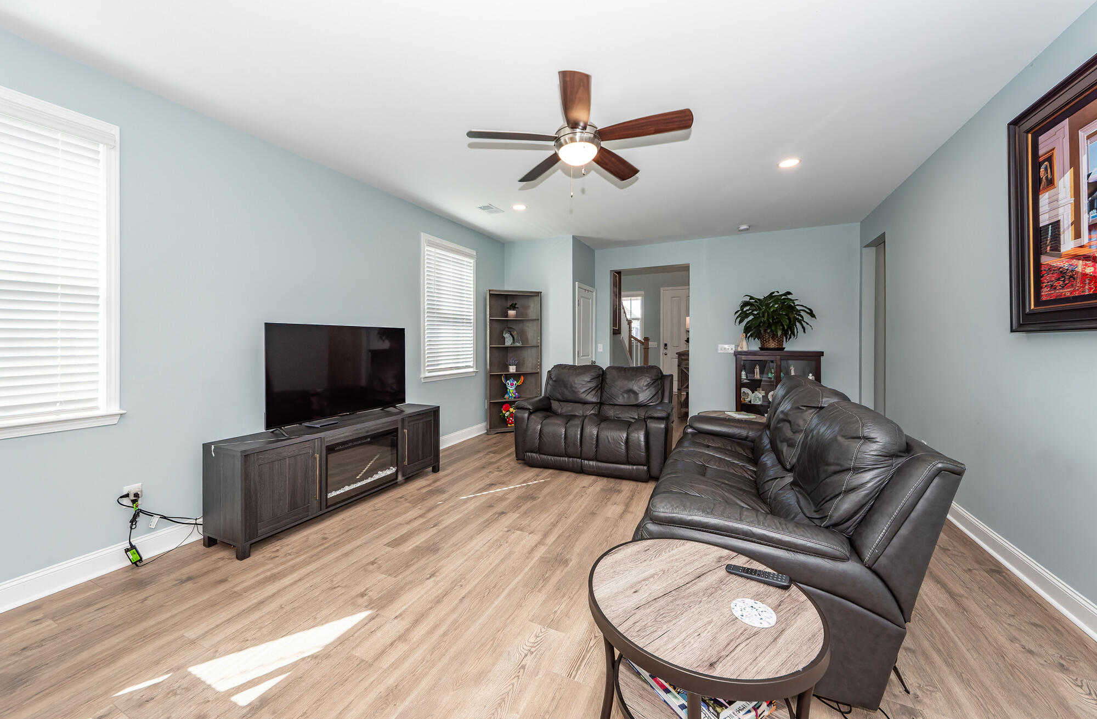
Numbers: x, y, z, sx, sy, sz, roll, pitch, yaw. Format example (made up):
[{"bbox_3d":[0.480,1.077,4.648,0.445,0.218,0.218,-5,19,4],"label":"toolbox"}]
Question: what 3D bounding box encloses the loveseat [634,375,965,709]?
[{"bbox_3d":[1.233,0.675,2.166,1.070,1.030,1.630,1,3,24],"label":"loveseat"}]

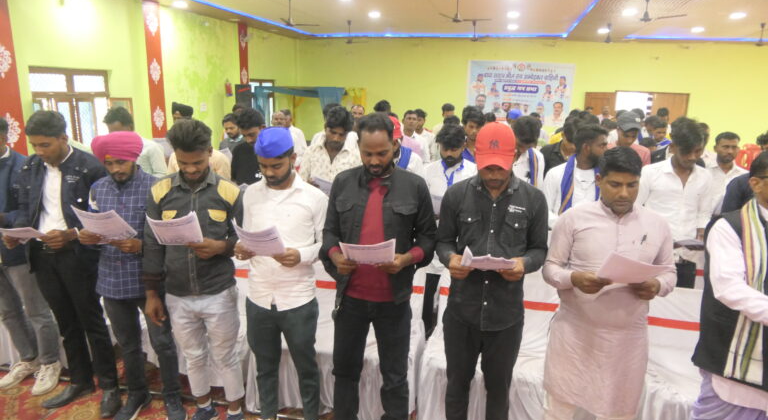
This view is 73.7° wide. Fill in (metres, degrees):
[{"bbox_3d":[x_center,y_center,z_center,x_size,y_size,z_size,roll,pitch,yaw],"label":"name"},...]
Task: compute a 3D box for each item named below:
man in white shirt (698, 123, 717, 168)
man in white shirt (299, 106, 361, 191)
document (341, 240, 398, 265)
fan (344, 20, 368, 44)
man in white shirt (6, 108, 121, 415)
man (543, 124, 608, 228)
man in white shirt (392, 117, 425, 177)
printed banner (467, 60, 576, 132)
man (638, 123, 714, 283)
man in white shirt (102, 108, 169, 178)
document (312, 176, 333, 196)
[{"bbox_3d":[2.812,0.023,4.788,0.480,1.640,0.380,4,14,11],"label":"man in white shirt"},{"bbox_3d":[-0.360,0.173,3.428,0.500,1.695,0.370,4,14,11],"label":"man in white shirt"},{"bbox_3d":[-0.064,0.177,2.082,0.225,0.040,0.270,2,-25,3],"label":"document"},{"bbox_3d":[-0.896,-4.680,13.500,1.150,0.620,1.150,5,14,13],"label":"fan"},{"bbox_3d":[-1.808,0.316,2.869,0.520,1.700,0.450,6,14,17],"label":"man in white shirt"},{"bbox_3d":[1.250,0.266,3.492,0.500,1.680,0.400,4,13,8],"label":"man"},{"bbox_3d":[0.020,0.209,3.545,0.500,1.700,0.400,4,13,8],"label":"man in white shirt"},{"bbox_3d":[3.794,-3.281,14.455,2.899,1.702,0.030,5,14,13],"label":"printed banner"},{"bbox_3d":[1.669,0.327,3.033,0.500,1.706,0.370,4,14,11],"label":"man"},{"bbox_3d":[-1.773,0.112,3.610,0.500,1.641,0.370,4,14,11],"label":"man in white shirt"},{"bbox_3d":[-0.318,-0.118,3.101,0.210,0.020,0.280,6,-31,19],"label":"document"}]

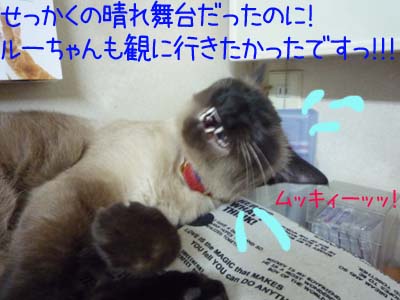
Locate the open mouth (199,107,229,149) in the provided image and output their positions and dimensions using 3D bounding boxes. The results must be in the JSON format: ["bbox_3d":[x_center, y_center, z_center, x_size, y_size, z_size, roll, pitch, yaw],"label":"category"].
[{"bbox_3d":[0.014,-0.024,0.310,0.022,0.022,0.037,-31,65,-23],"label":"open mouth"}]

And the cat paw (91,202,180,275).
[{"bbox_3d":[-0.050,0.066,0.225,0.050,0.044,0.062,-19,35,-28],"label":"cat paw"}]

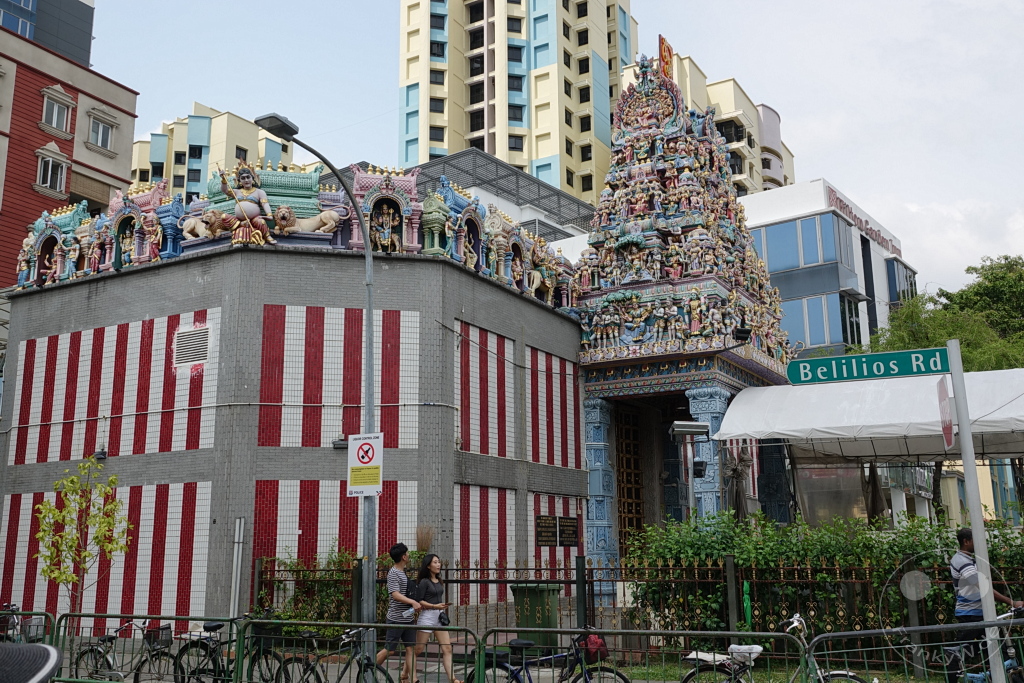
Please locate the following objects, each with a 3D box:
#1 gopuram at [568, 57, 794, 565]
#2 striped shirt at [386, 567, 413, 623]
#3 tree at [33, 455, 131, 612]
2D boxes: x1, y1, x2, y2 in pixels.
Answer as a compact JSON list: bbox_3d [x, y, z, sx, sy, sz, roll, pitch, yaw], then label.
[{"bbox_3d":[4.496,-0.240,24.480,4.312,13.818,7.350,-7,-14,28],"label":"gopuram"},{"bbox_3d":[-1.418,3.246,12.042,0.300,0.700,0.460,-3,-12,10],"label":"striped shirt"},{"bbox_3d":[-5.865,3.067,12.727,1.200,3.004,1.270,-7,-14,28],"label":"tree"}]

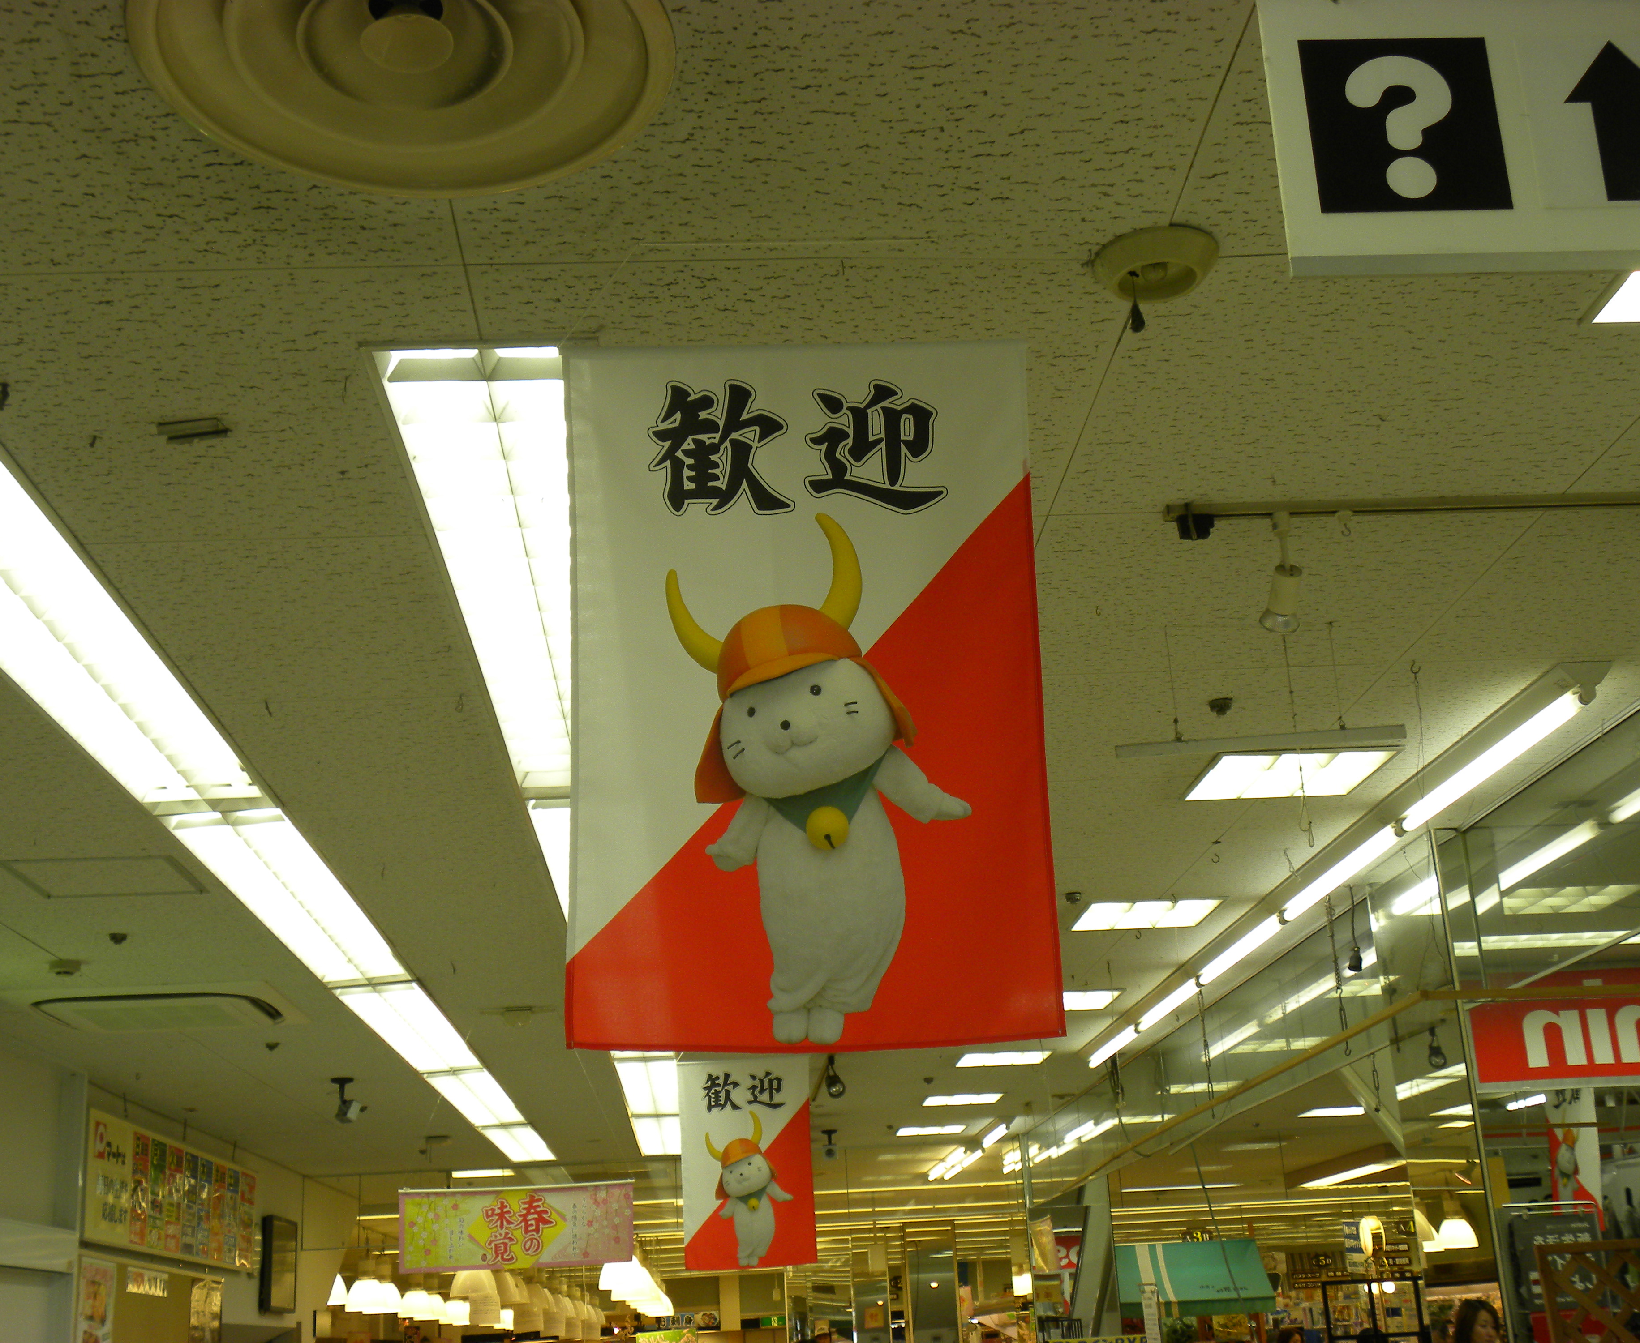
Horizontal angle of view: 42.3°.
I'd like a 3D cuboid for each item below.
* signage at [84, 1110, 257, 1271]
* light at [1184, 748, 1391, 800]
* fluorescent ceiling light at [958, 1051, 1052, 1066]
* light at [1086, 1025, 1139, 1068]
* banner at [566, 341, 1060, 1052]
[{"bbox_3d":[-3.358,2.780,11.131,0.050,0.600,3.650,-2,-18,-4],"label":"signage"},{"bbox_3d":[1.181,0.261,5.359,0.450,0.060,0.470,-2,-18,-4],"label":"light"},{"bbox_3d":[0.913,1.934,10.560,0.450,0.060,0.460,-2,-18,-4],"label":"fluorescent ceiling light"},{"bbox_3d":[1.358,1.745,9.816,0.050,0.050,1.210,-2,-18,-4],"label":"light"},{"bbox_3d":[-0.015,0.010,2.662,0.600,0.910,0.030,-2,-18,-4],"label":"banner"}]

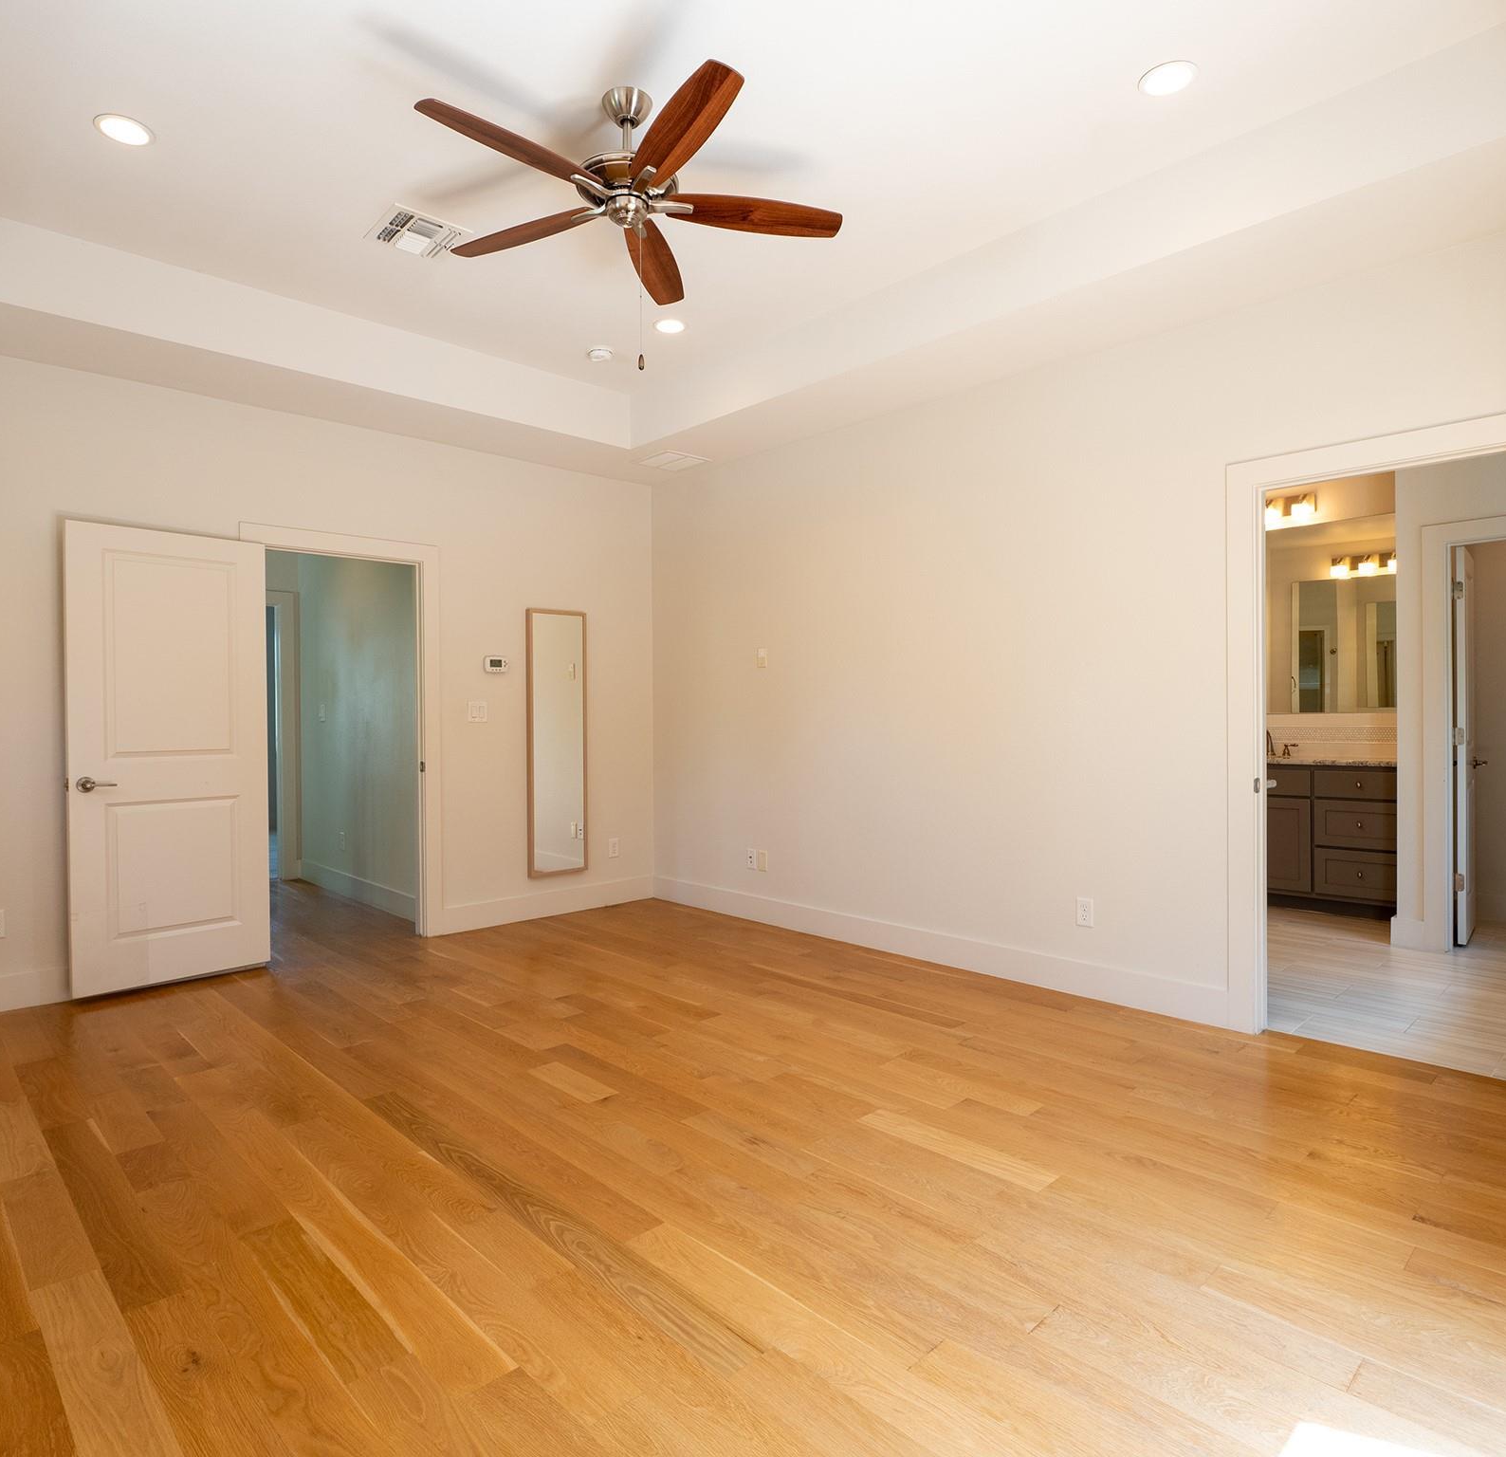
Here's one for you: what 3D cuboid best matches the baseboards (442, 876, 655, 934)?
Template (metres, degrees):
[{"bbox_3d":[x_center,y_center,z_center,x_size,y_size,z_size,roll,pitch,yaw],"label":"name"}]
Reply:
[{"bbox_3d":[-1.201,1.068,5.500,1.462,0.146,0.020,-1,1,-43],"label":"baseboards"}]

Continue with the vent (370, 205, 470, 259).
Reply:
[{"bbox_3d":[-1.279,-1.876,3.434,0.300,0.025,0.315,-1,1,-43],"label":"vent"}]

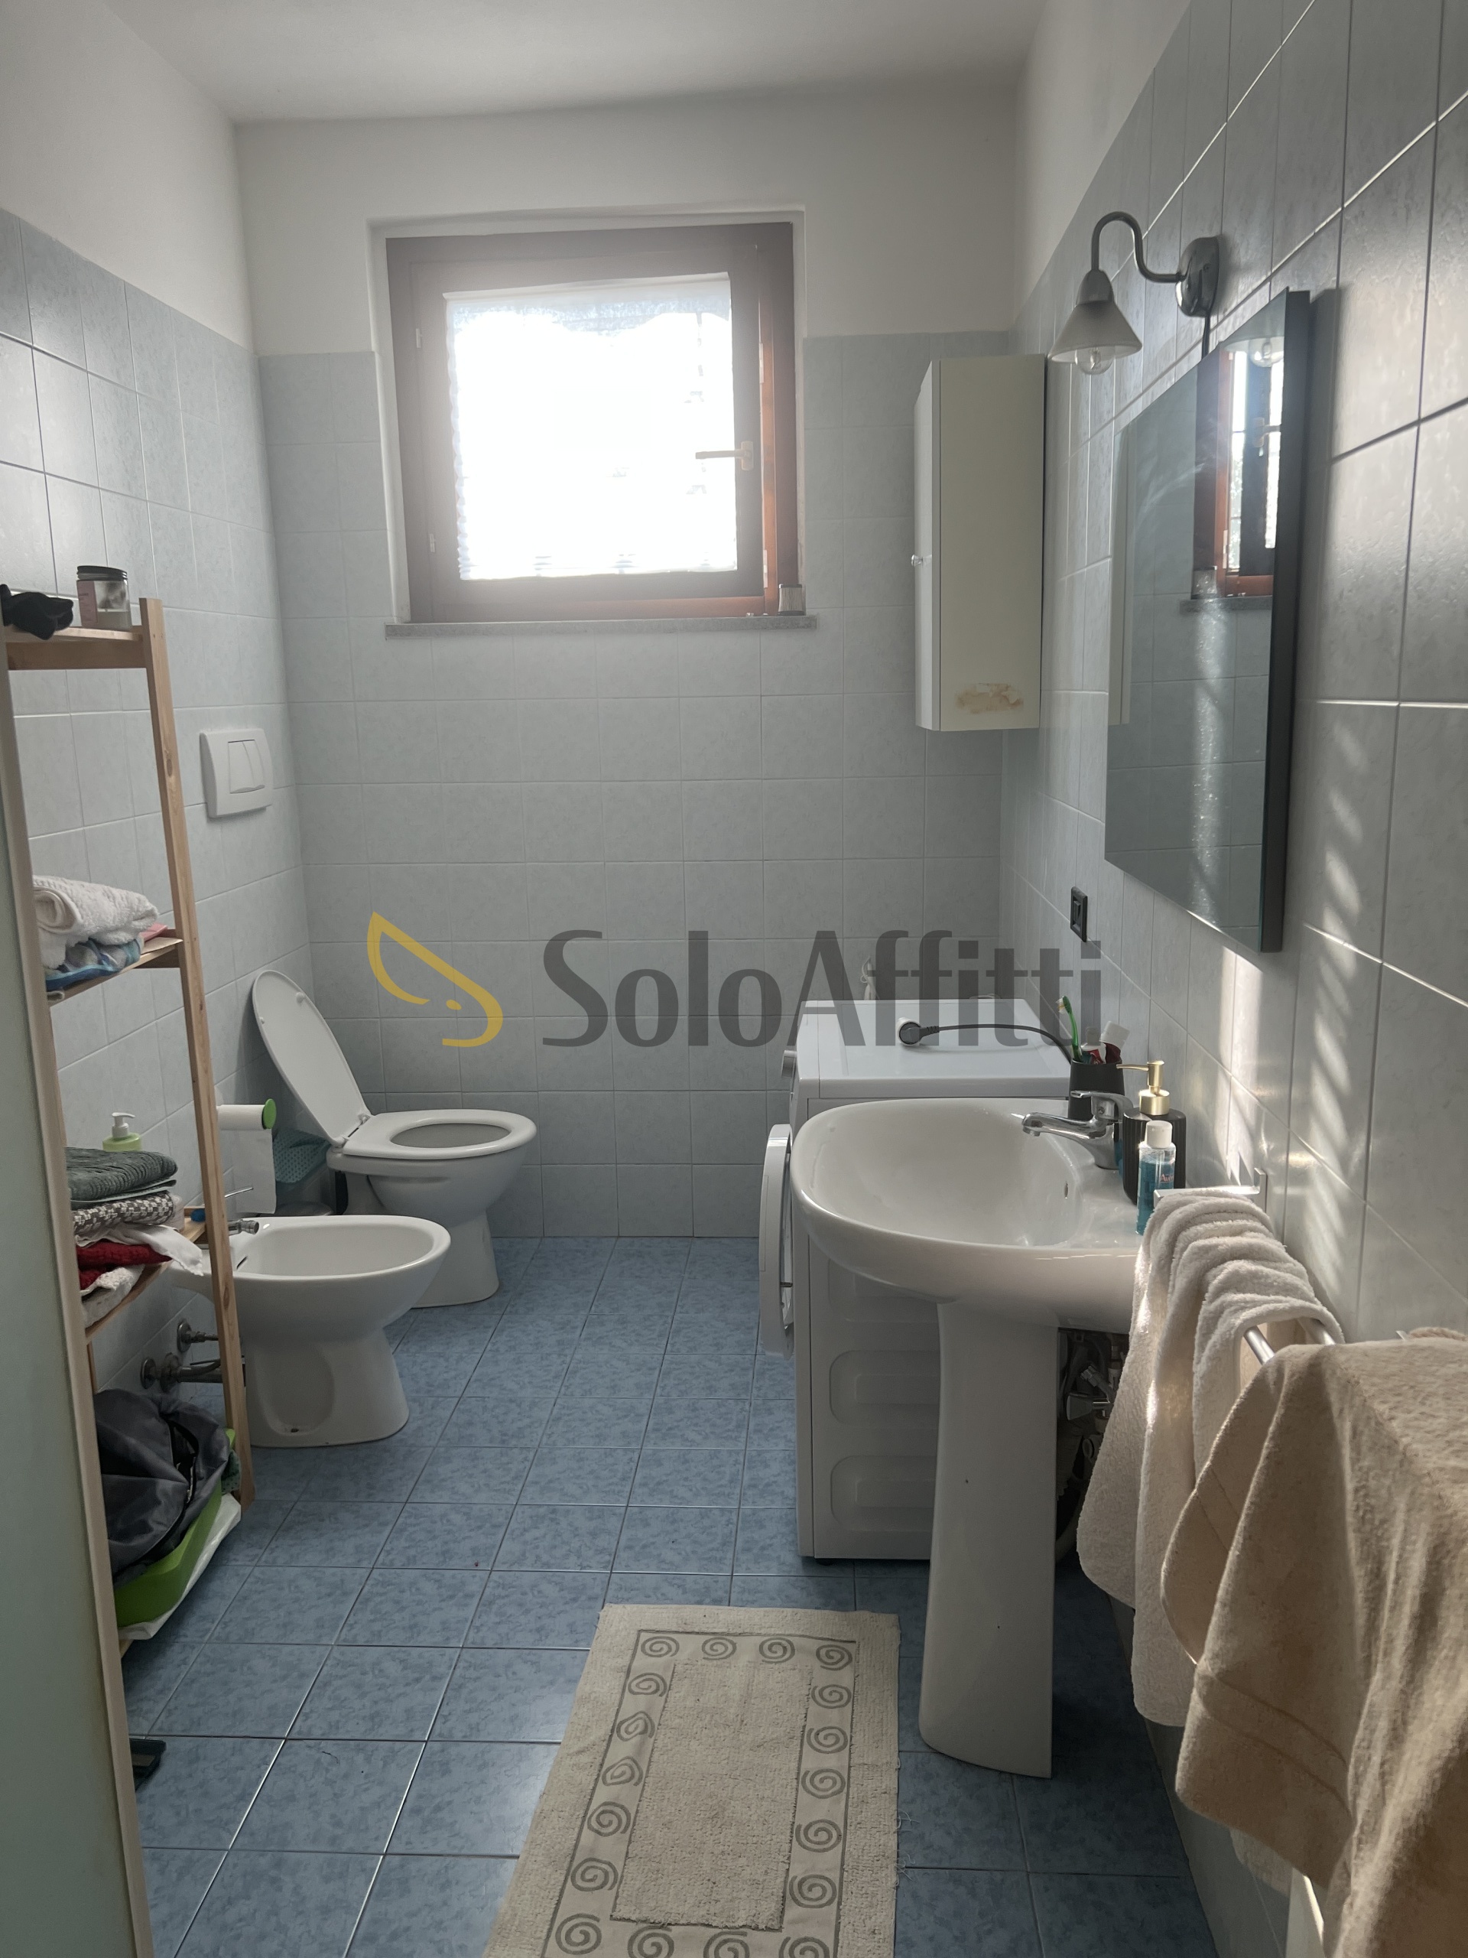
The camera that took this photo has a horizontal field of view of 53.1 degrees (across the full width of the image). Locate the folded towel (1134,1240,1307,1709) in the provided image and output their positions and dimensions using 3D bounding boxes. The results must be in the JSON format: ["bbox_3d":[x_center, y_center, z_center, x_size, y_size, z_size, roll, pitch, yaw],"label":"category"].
[{"bbox_3d":[0.437,0.464,1.317,0.145,0.446,0.180,0,11,4],"label":"folded towel"}]

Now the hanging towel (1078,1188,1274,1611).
[{"bbox_3d":[0.437,0.426,1.461,0.166,0.433,0.135,0,11,4],"label":"hanging towel"}]

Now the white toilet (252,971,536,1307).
[{"bbox_3d":[-0.790,0.374,3.559,0.635,0.800,0.372,0,12,4],"label":"white toilet"}]

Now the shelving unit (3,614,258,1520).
[{"bbox_3d":[-1.048,0.233,2.215,0.278,1.590,0.642,0,11,4],"label":"shelving unit"}]

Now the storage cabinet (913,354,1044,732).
[{"bbox_3d":[0.519,-0.904,3.166,0.217,0.713,0.501,0,11,4],"label":"storage cabinet"}]

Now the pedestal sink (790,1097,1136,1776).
[{"bbox_3d":[0.323,0.636,1.981,0.483,0.835,0.602,0,11,4],"label":"pedestal sink"}]

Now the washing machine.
[{"bbox_3d":[0.302,0.512,2.647,0.487,0.850,0.572,0,12,4],"label":"washing machine"}]

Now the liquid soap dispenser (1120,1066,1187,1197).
[{"bbox_3d":[0.492,0.181,1.712,0.074,0.161,0.070,2,12,17],"label":"liquid soap dispenser"}]

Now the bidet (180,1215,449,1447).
[{"bbox_3d":[-0.834,0.705,2.894,0.572,0.386,0.346,0,11,4],"label":"bidet"}]

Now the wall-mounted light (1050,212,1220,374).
[{"bbox_3d":[0.447,-0.774,1.659,0.174,0.172,0.104,0,11,4],"label":"wall-mounted light"}]

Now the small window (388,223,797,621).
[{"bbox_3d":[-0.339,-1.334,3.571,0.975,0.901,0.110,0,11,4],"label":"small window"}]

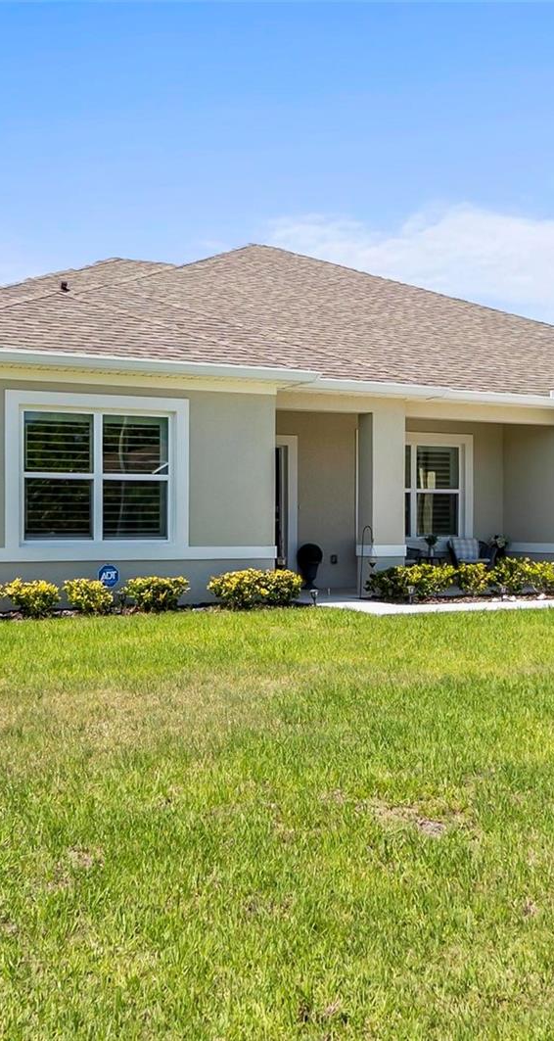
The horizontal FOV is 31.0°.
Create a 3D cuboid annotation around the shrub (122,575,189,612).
[{"bbox_3d":[-1.384,0.832,11.415,0.753,0.407,0.730,0,0,0],"label":"shrub"}]

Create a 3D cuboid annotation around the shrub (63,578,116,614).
[{"bbox_3d":[-2.087,0.840,11.067,0.571,0.407,0.554,0,0,-26],"label":"shrub"}]

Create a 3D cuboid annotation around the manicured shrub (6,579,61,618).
[{"bbox_3d":[-2.631,0.840,10.798,0.583,0.410,0.565,0,0,-26],"label":"manicured shrub"}]

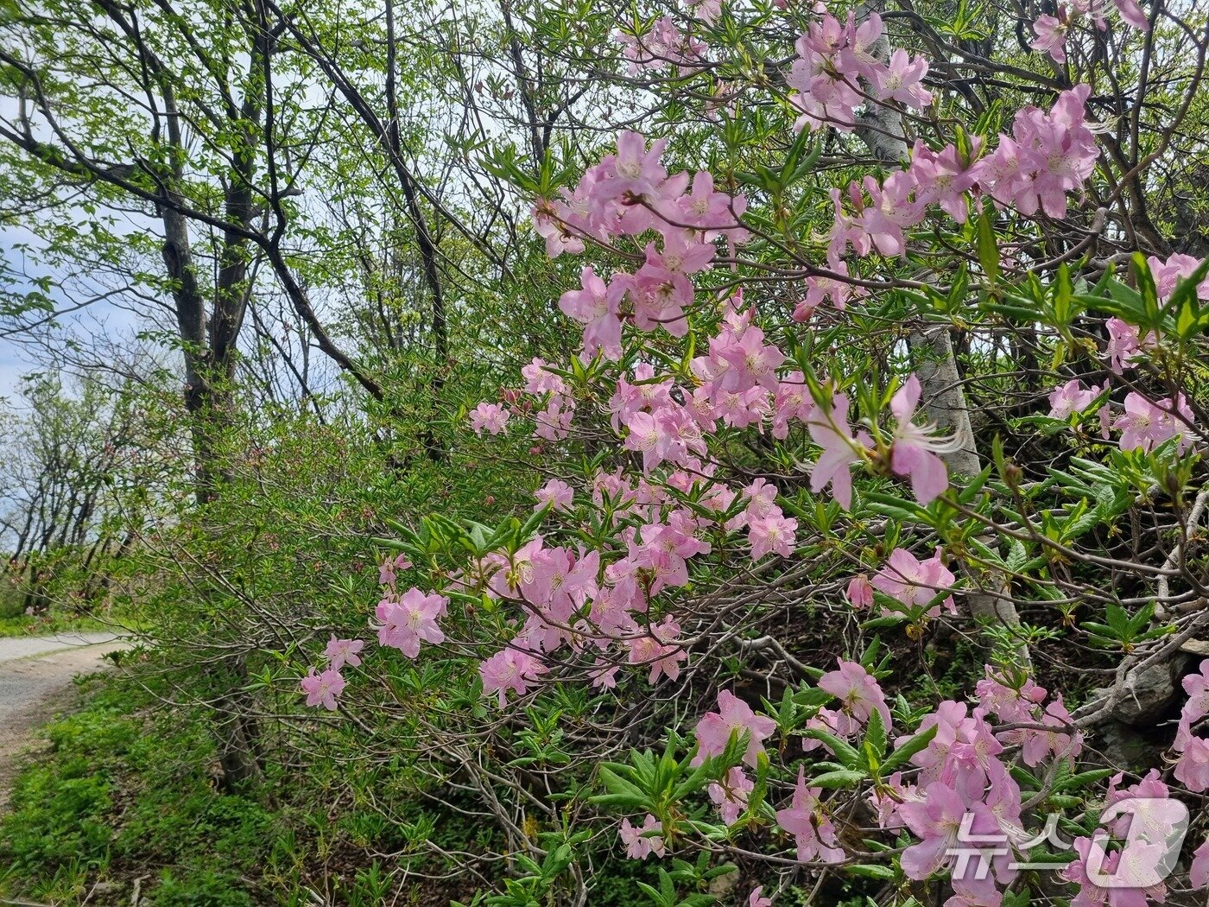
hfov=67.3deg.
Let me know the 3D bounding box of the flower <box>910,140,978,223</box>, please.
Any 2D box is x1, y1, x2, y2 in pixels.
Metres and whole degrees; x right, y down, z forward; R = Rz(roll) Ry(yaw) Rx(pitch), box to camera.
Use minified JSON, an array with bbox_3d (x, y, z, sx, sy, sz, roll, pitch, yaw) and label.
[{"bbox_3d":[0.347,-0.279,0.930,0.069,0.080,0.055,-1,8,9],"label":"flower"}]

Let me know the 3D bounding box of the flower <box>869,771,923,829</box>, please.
[{"bbox_3d":[0.286,0.336,0.880,0.060,0.059,0.050,-1,-26,12],"label":"flower"}]

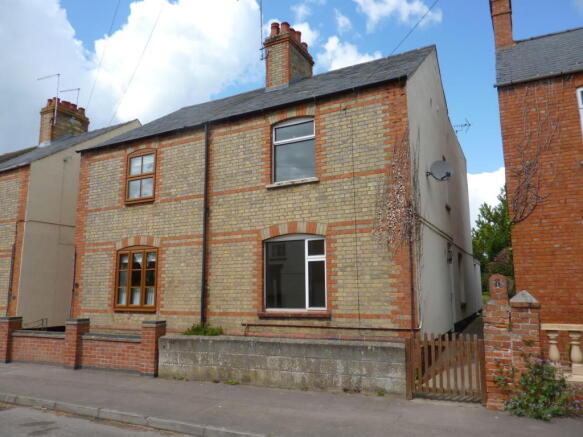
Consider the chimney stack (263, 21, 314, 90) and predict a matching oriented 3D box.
[{"bbox_3d":[-0.025,-4.989,13.905,0.860,2.300,1.850,-5,-10,27],"label":"chimney stack"}]

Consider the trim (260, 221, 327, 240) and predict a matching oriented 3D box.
[{"bbox_3d":[0.036,0.252,8.415,1.496,0.354,0.110,-5,-10,27],"label":"trim"}]

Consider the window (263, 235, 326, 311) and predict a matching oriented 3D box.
[{"bbox_3d":[0.062,1.062,8.315,1.391,1.490,0.120,-5,-10,27],"label":"window"}]

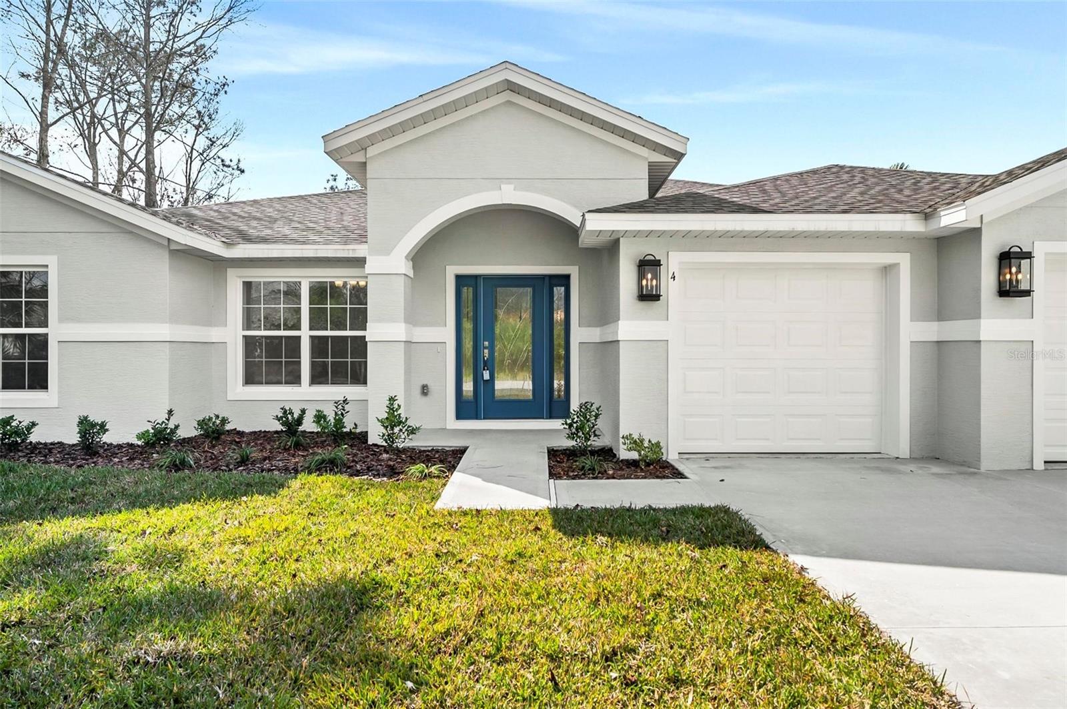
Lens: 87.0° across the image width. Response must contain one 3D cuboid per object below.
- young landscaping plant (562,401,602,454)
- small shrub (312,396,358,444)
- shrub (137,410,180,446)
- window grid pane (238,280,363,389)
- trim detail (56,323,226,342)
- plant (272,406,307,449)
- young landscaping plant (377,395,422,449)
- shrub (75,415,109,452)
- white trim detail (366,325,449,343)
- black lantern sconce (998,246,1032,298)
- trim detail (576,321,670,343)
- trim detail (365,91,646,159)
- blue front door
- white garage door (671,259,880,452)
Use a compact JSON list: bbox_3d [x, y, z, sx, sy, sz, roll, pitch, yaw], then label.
[{"bbox_3d":[0.559,0.829,6.500,0.460,0.590,0.440,0,1,0],"label":"young landscaping plant"},{"bbox_3d":[-2.634,0.861,7.450,0.560,0.580,0.470,0,1,0],"label":"small shrub"},{"bbox_3d":[-4.589,0.902,6.880,0.500,0.450,0.430,0,1,0],"label":"shrub"},{"bbox_3d":[-3.287,-0.323,8.080,1.870,1.590,0.090,0,1,0],"label":"window grid pane"},{"bbox_3d":[-5.050,-0.270,7.360,1.480,0.210,1.100,0,1,0],"label":"trim detail"},{"bbox_3d":[-2.980,0.890,6.880,0.410,0.520,0.400,0,1,0],"label":"plant"},{"bbox_3d":[-1.490,0.748,6.200,0.460,0.600,0.430,0,1,0],"label":"young landscaping plant"},{"bbox_3d":[-5.190,0.932,6.620,0.380,0.430,0.370,0,1,0],"label":"shrub"},{"bbox_3d":[-1.655,-0.277,7.480,0.860,0.210,1.200,0,1,0],"label":"white trim detail"},{"bbox_3d":[4.710,-0.807,5.490,0.260,0.505,0.155,0,1,0],"label":"black lantern sconce"},{"bbox_3d":[1.070,-0.275,7.070,0.840,0.210,1.900,0,1,0],"label":"trim detail"},{"bbox_3d":[-0.307,-2.817,6.900,3.510,0.820,0.060,0,1,0],"label":"trim detail"},{"bbox_3d":[-0.302,-0.096,8.160,1.650,2.100,0.120,0,1,0],"label":"blue front door"},{"bbox_3d":[2.800,0.055,6.430,2.440,2.140,0.090,0,1,0],"label":"white garage door"}]

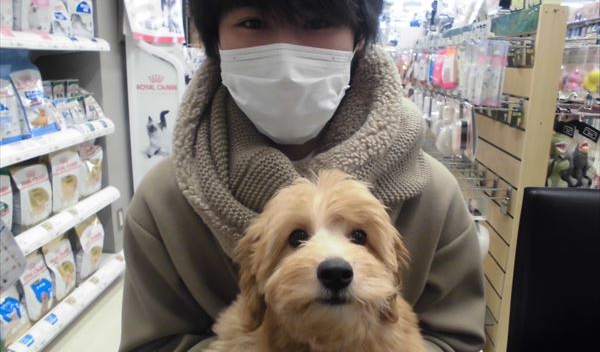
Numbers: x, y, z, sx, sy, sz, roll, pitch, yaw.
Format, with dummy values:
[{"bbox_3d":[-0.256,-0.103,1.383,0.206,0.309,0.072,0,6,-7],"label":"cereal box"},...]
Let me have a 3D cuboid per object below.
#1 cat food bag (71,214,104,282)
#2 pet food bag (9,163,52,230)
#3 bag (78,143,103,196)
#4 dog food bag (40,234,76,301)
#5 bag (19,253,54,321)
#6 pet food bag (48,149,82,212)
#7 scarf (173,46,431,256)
[{"bbox_3d":[-1.114,0.363,2.342,0.085,0.262,0.175,3,15,11],"label":"cat food bag"},{"bbox_3d":[-1.141,0.083,1.885,0.085,0.250,0.175,4,15,12],"label":"pet food bag"},{"bbox_3d":[-1.103,-0.020,2.280,0.085,0.255,0.175,4,15,12],"label":"bag"},{"bbox_3d":[-1.138,0.430,2.092,0.085,0.265,0.175,3,15,10],"label":"dog food bag"},{"bbox_3d":[-1.155,0.474,1.929,0.085,0.260,0.175,3,15,10],"label":"bag"},{"bbox_3d":[-1.122,0.027,2.081,0.085,0.262,0.175,3,15,10],"label":"pet food bag"},{"bbox_3d":[0.004,-0.046,0.559,0.300,0.230,0.240,0,14,0],"label":"scarf"}]

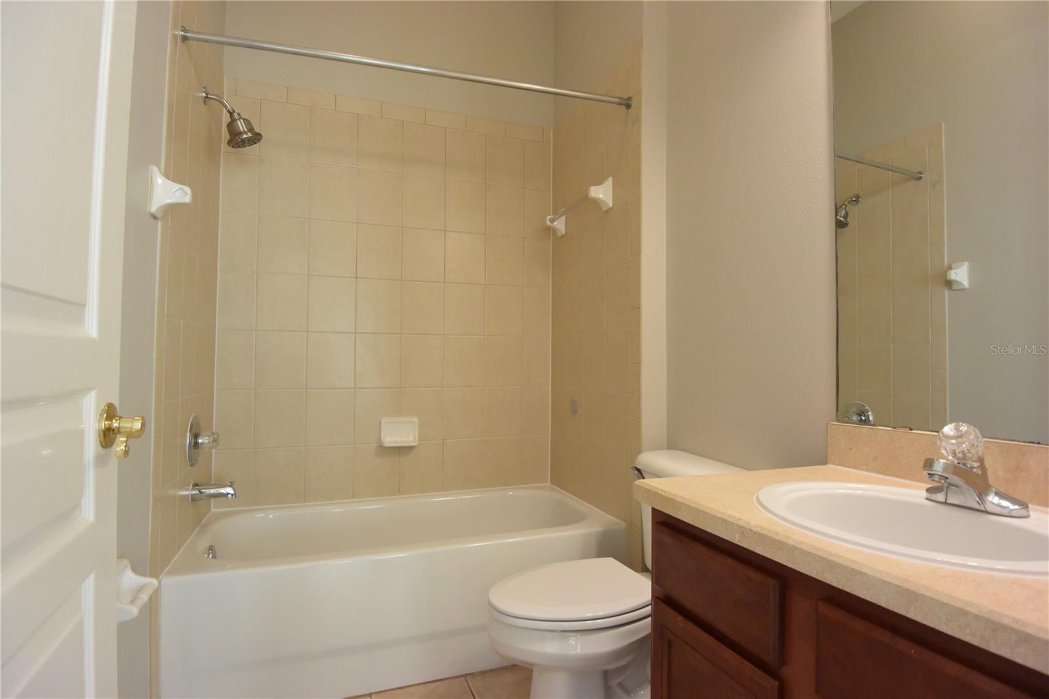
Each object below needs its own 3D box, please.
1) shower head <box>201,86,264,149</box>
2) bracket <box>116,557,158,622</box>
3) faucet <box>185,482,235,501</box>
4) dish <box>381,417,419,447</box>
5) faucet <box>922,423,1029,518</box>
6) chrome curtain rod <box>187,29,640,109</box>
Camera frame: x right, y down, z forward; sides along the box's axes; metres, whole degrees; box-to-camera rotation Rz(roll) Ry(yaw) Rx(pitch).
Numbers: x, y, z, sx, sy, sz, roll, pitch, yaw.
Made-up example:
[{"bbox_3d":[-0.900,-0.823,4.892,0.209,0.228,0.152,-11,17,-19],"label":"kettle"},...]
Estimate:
[{"bbox_3d":[-1.057,-0.830,1.901,0.195,0.212,0.112,1,-2,-20],"label":"shower head"},{"bbox_3d":[-0.861,0.542,1.144,0.076,0.130,0.165,1,-2,-20],"label":"bracket"},{"bbox_3d":[-1.082,0.490,1.826,0.138,0.067,0.060,1,-2,-20],"label":"faucet"},{"bbox_3d":[-0.565,0.376,2.384,0.168,0.124,0.062,1,-2,-20],"label":"dish"},{"bbox_3d":[0.715,0.194,0.872,0.160,0.142,0.145,1,-2,-20],"label":"faucet"},{"bbox_3d":[-0.320,-0.946,1.795,1.504,0.050,0.050,1,-2,-15],"label":"chrome curtain rod"}]

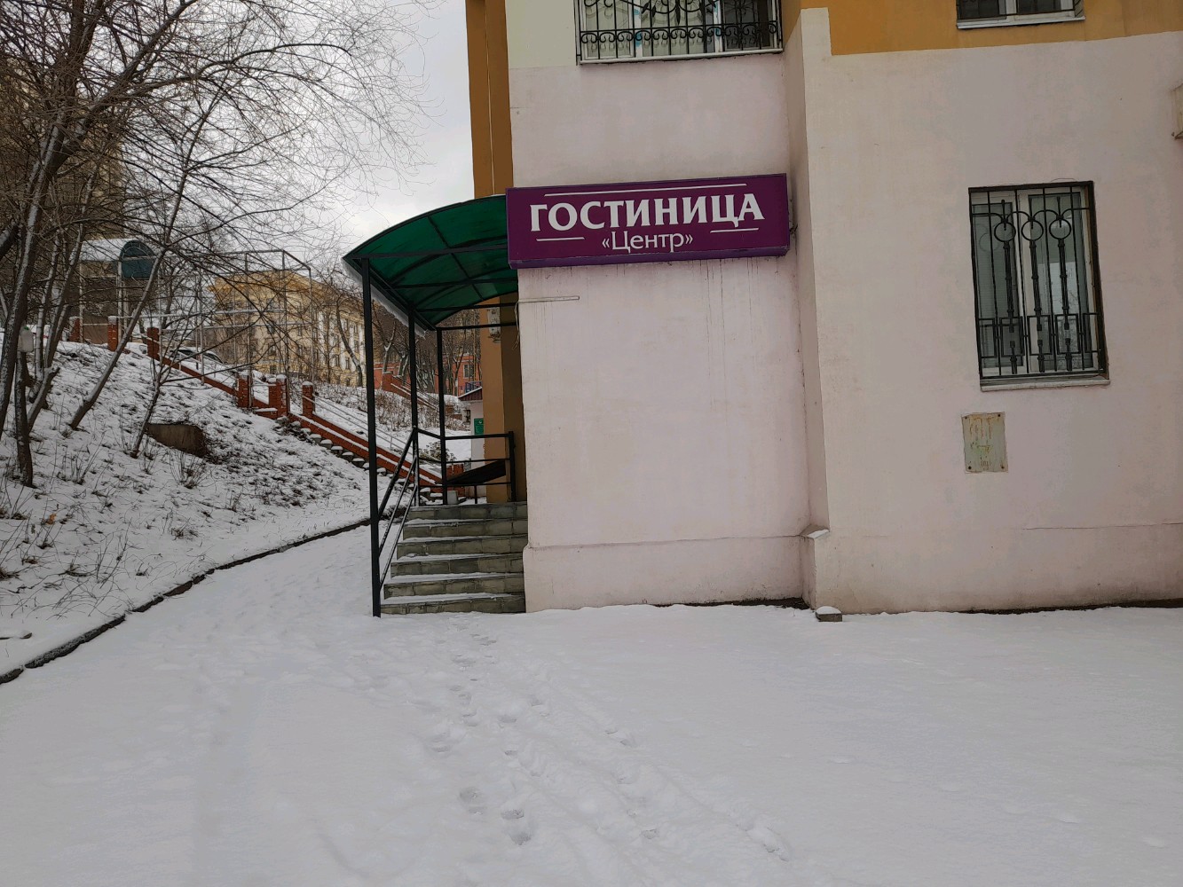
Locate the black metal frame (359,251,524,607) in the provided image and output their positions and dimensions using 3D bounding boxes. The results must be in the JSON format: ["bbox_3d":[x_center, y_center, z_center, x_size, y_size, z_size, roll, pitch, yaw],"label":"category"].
[{"bbox_3d":[-1.345,-0.028,9.724,1.458,3.403,3.526,-3,-3,2],"label":"black metal frame"}]

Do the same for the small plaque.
[{"bbox_3d":[3.393,-0.003,7.349,0.358,0.505,0.020,-3,-3,2],"label":"small plaque"}]

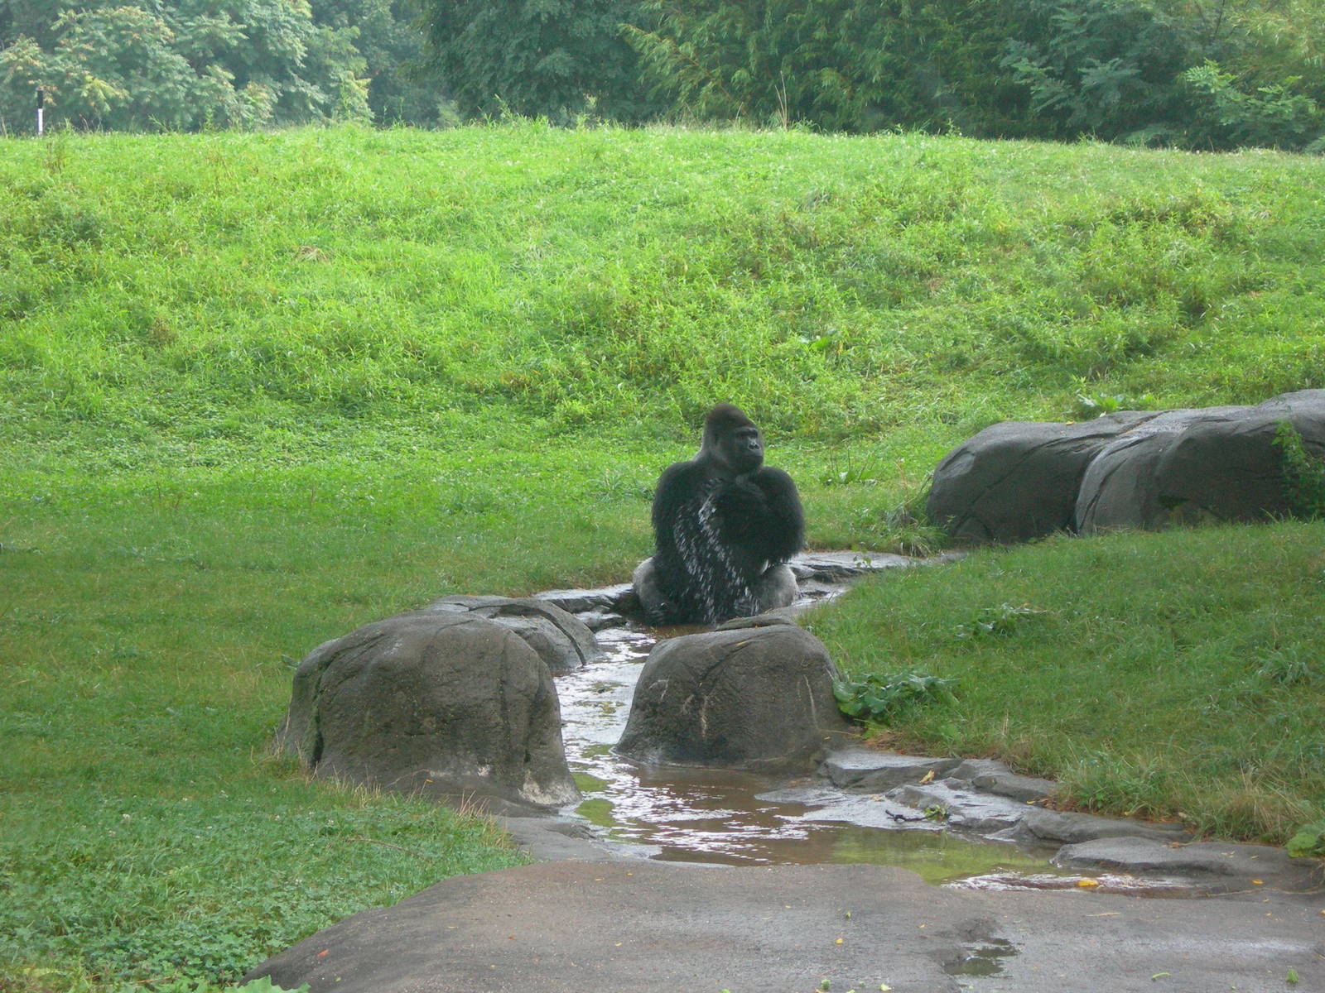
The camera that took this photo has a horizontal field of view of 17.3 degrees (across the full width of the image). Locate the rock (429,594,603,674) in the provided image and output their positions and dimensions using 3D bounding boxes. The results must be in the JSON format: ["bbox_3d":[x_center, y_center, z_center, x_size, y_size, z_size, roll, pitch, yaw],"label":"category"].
[{"bbox_3d":[-0.656,0.578,19.415,0.760,0.280,0.900,-1,7,-10],"label":"rock"}]

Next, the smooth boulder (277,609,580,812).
[{"bbox_3d":[-1.003,0.849,18.498,1.200,0.730,1.000,1,8,5],"label":"smooth boulder"}]

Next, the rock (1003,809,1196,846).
[{"bbox_3d":[1.759,1.310,17.553,0.730,0.120,0.420,0,8,0],"label":"rock"}]

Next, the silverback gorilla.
[{"bbox_3d":[0.284,0.053,21.971,0.830,1.080,0.750,-2,8,-15],"label":"silverback gorilla"}]

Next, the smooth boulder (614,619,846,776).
[{"bbox_3d":[0.311,0.833,19.152,1.000,0.520,0.850,0,8,0],"label":"smooth boulder"}]

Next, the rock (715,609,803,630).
[{"bbox_3d":[0.450,0.655,20.491,0.420,0.240,0.400,0,8,0],"label":"rock"}]

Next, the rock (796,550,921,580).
[{"bbox_3d":[1.006,0.371,22.975,0.680,0.130,0.550,0,8,0],"label":"rock"}]

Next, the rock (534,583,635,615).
[{"bbox_3d":[-0.416,0.503,22.035,0.550,0.130,0.500,0,8,0],"label":"rock"}]

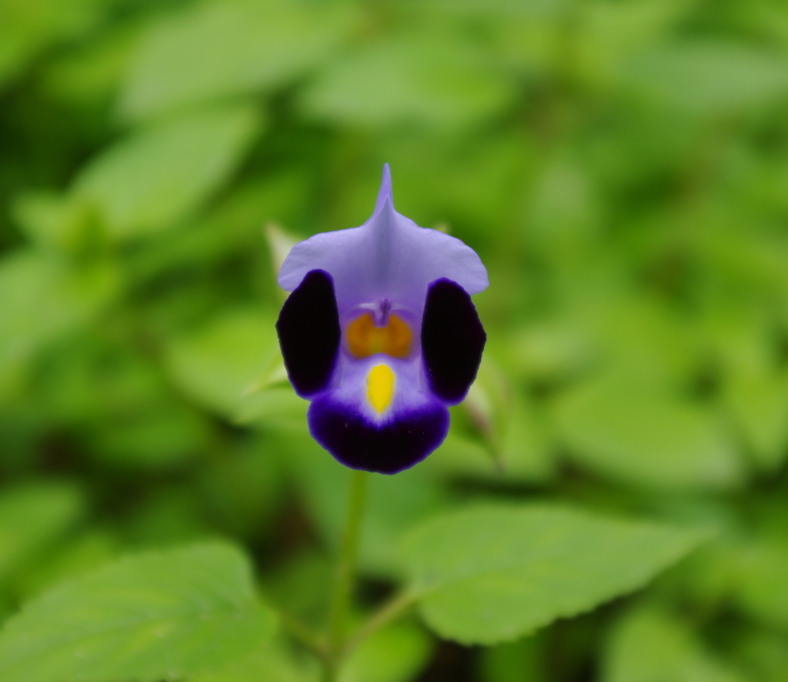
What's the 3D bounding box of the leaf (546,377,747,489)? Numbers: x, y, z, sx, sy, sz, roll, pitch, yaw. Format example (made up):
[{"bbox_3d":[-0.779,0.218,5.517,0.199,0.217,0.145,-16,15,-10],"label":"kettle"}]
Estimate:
[{"bbox_3d":[0.053,0.019,0.450,0.042,0.010,0.025,22,44,10],"label":"leaf"}]

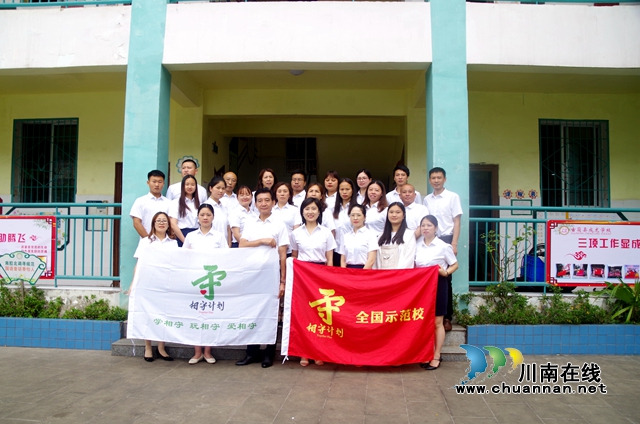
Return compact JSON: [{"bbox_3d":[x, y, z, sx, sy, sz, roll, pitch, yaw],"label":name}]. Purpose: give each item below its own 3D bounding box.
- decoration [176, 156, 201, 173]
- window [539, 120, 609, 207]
[{"bbox_3d":[-2.118,-0.755,7.710,0.382,0.302,0.030,0,-3,1],"label":"decoration"},{"bbox_3d":[4.051,-0.762,7.624,1.160,1.430,0.120,0,-3,1],"label":"window"}]

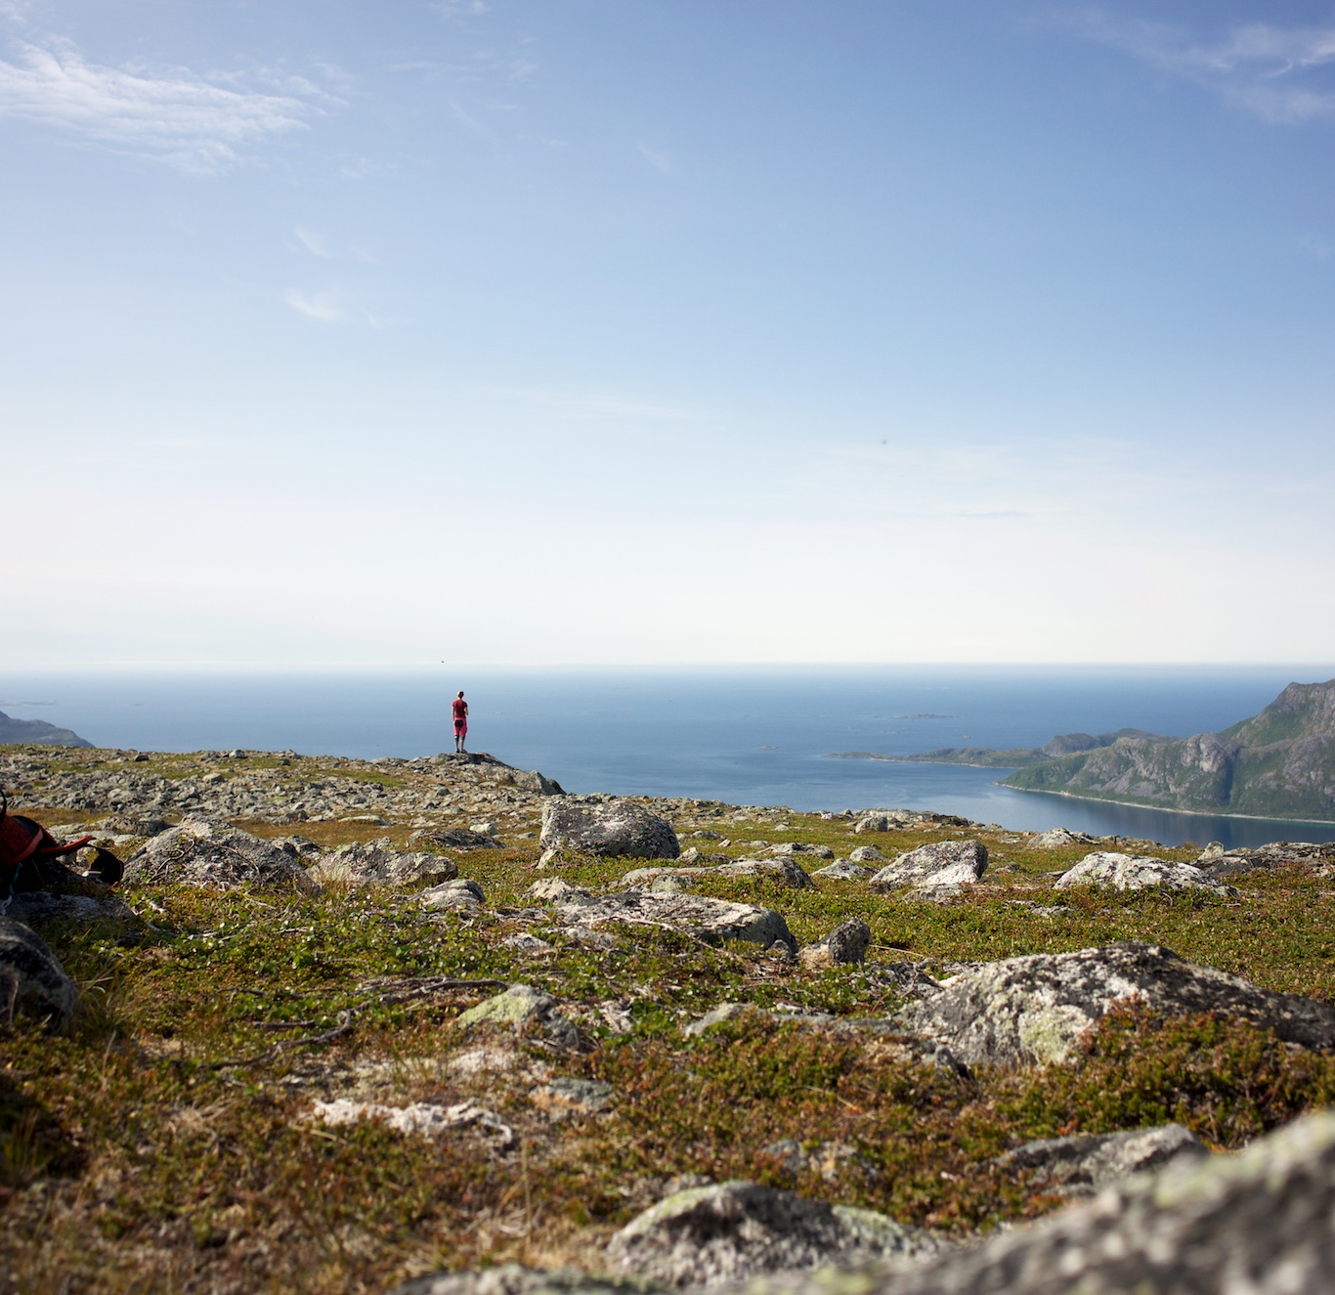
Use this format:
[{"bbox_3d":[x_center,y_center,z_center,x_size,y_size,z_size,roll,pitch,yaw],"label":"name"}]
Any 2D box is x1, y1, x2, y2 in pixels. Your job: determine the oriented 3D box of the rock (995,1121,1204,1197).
[{"bbox_3d":[0.450,0.526,1.560,0.220,0.075,0.155,0,0,0],"label":"rock"}]

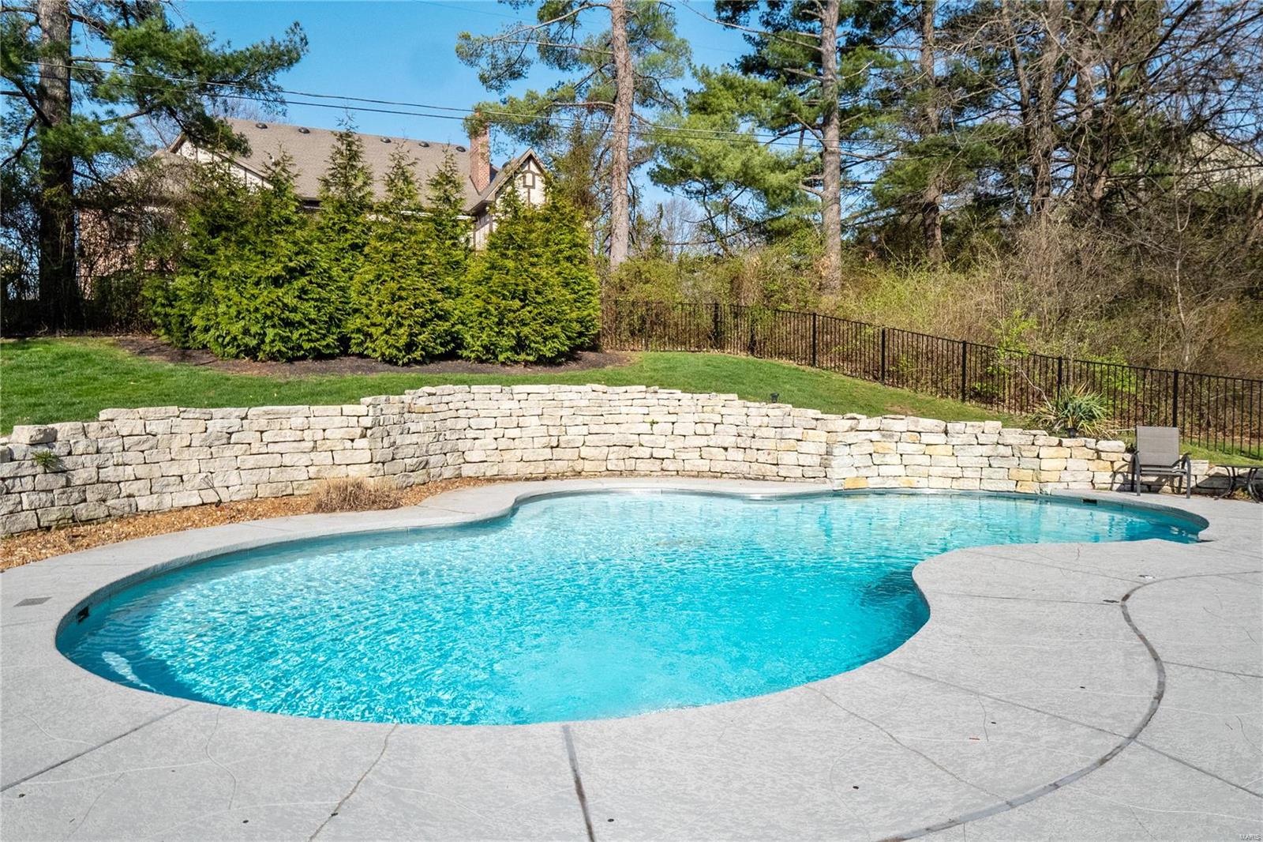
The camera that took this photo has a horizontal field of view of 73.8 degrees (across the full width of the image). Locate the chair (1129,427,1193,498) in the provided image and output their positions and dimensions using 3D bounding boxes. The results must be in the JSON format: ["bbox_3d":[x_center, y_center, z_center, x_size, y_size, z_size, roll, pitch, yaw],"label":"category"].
[{"bbox_3d":[7.775,0.595,12.363,0.660,0.980,0.740,2,2,25],"label":"chair"}]

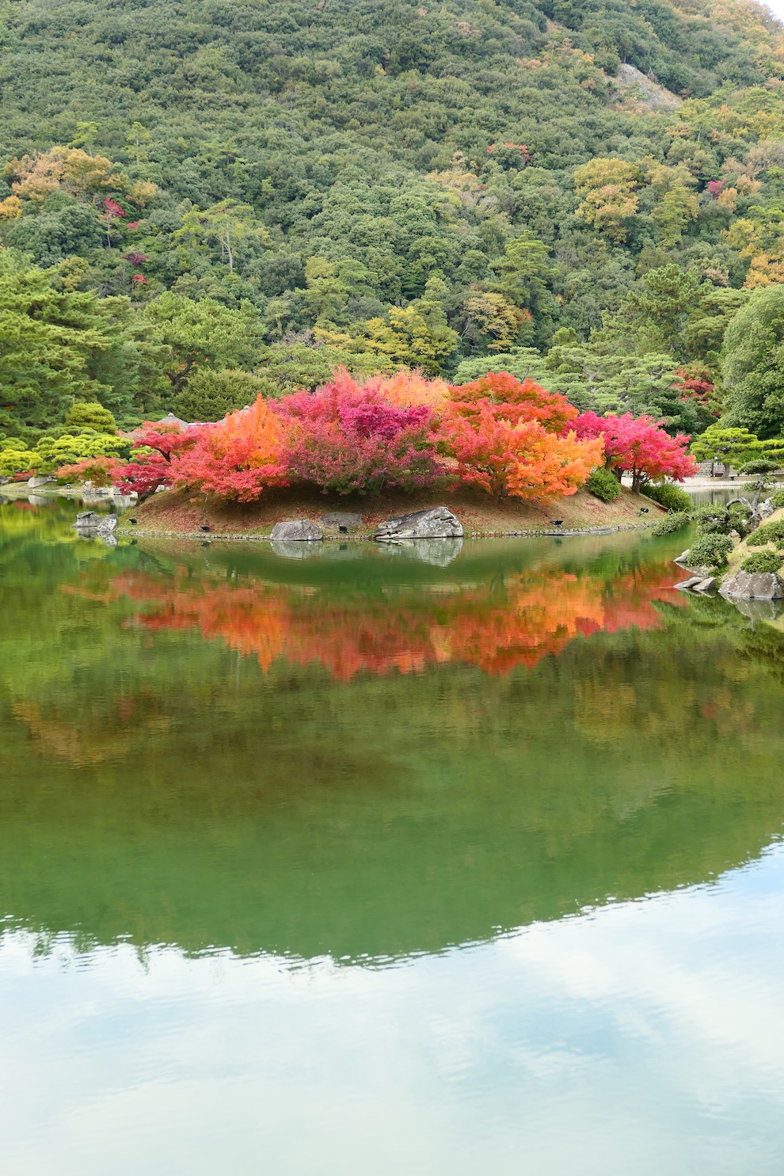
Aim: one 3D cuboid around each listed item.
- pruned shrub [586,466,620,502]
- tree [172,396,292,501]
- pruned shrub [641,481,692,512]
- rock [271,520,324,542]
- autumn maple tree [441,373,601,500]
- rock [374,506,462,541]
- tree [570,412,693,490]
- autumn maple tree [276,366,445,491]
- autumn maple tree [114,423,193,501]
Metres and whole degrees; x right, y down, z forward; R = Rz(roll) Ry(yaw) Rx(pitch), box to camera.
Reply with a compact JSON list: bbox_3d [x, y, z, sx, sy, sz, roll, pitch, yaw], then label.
[{"bbox_3d":[9.740,-4.815,66.363,1.560,1.680,1.500,0,6,0],"label":"pruned shrub"},{"bbox_3d":[-6.998,-6.093,62.707,5.150,4.480,4.900,0,6,0],"label":"tree"},{"bbox_3d":[13.561,-4.511,70.921,2.520,1.440,2.100,0,6,0],"label":"pruned shrub"},{"bbox_3d":[-3.890,-2.337,58.481,2.160,0.910,1.350,0,6,0],"label":"rock"},{"bbox_3d":[5.609,-6.628,62.650,6.800,5.340,6.000,0,6,0],"label":"autumn maple tree"},{"bbox_3d":[1.073,-2.652,58.850,3.620,1.450,1.900,0,6,0],"label":"rock"},{"bbox_3d":[11.805,-6.663,70.189,6.160,3.750,5.500,0,6,0],"label":"tree"},{"bbox_3d":[-1.435,-6.989,64.120,7.280,5.380,6.300,0,6,0],"label":"autumn maple tree"},{"bbox_3d":[-10.892,-5.759,65.760,3.750,3.510,3.400,0,6,0],"label":"autumn maple tree"}]

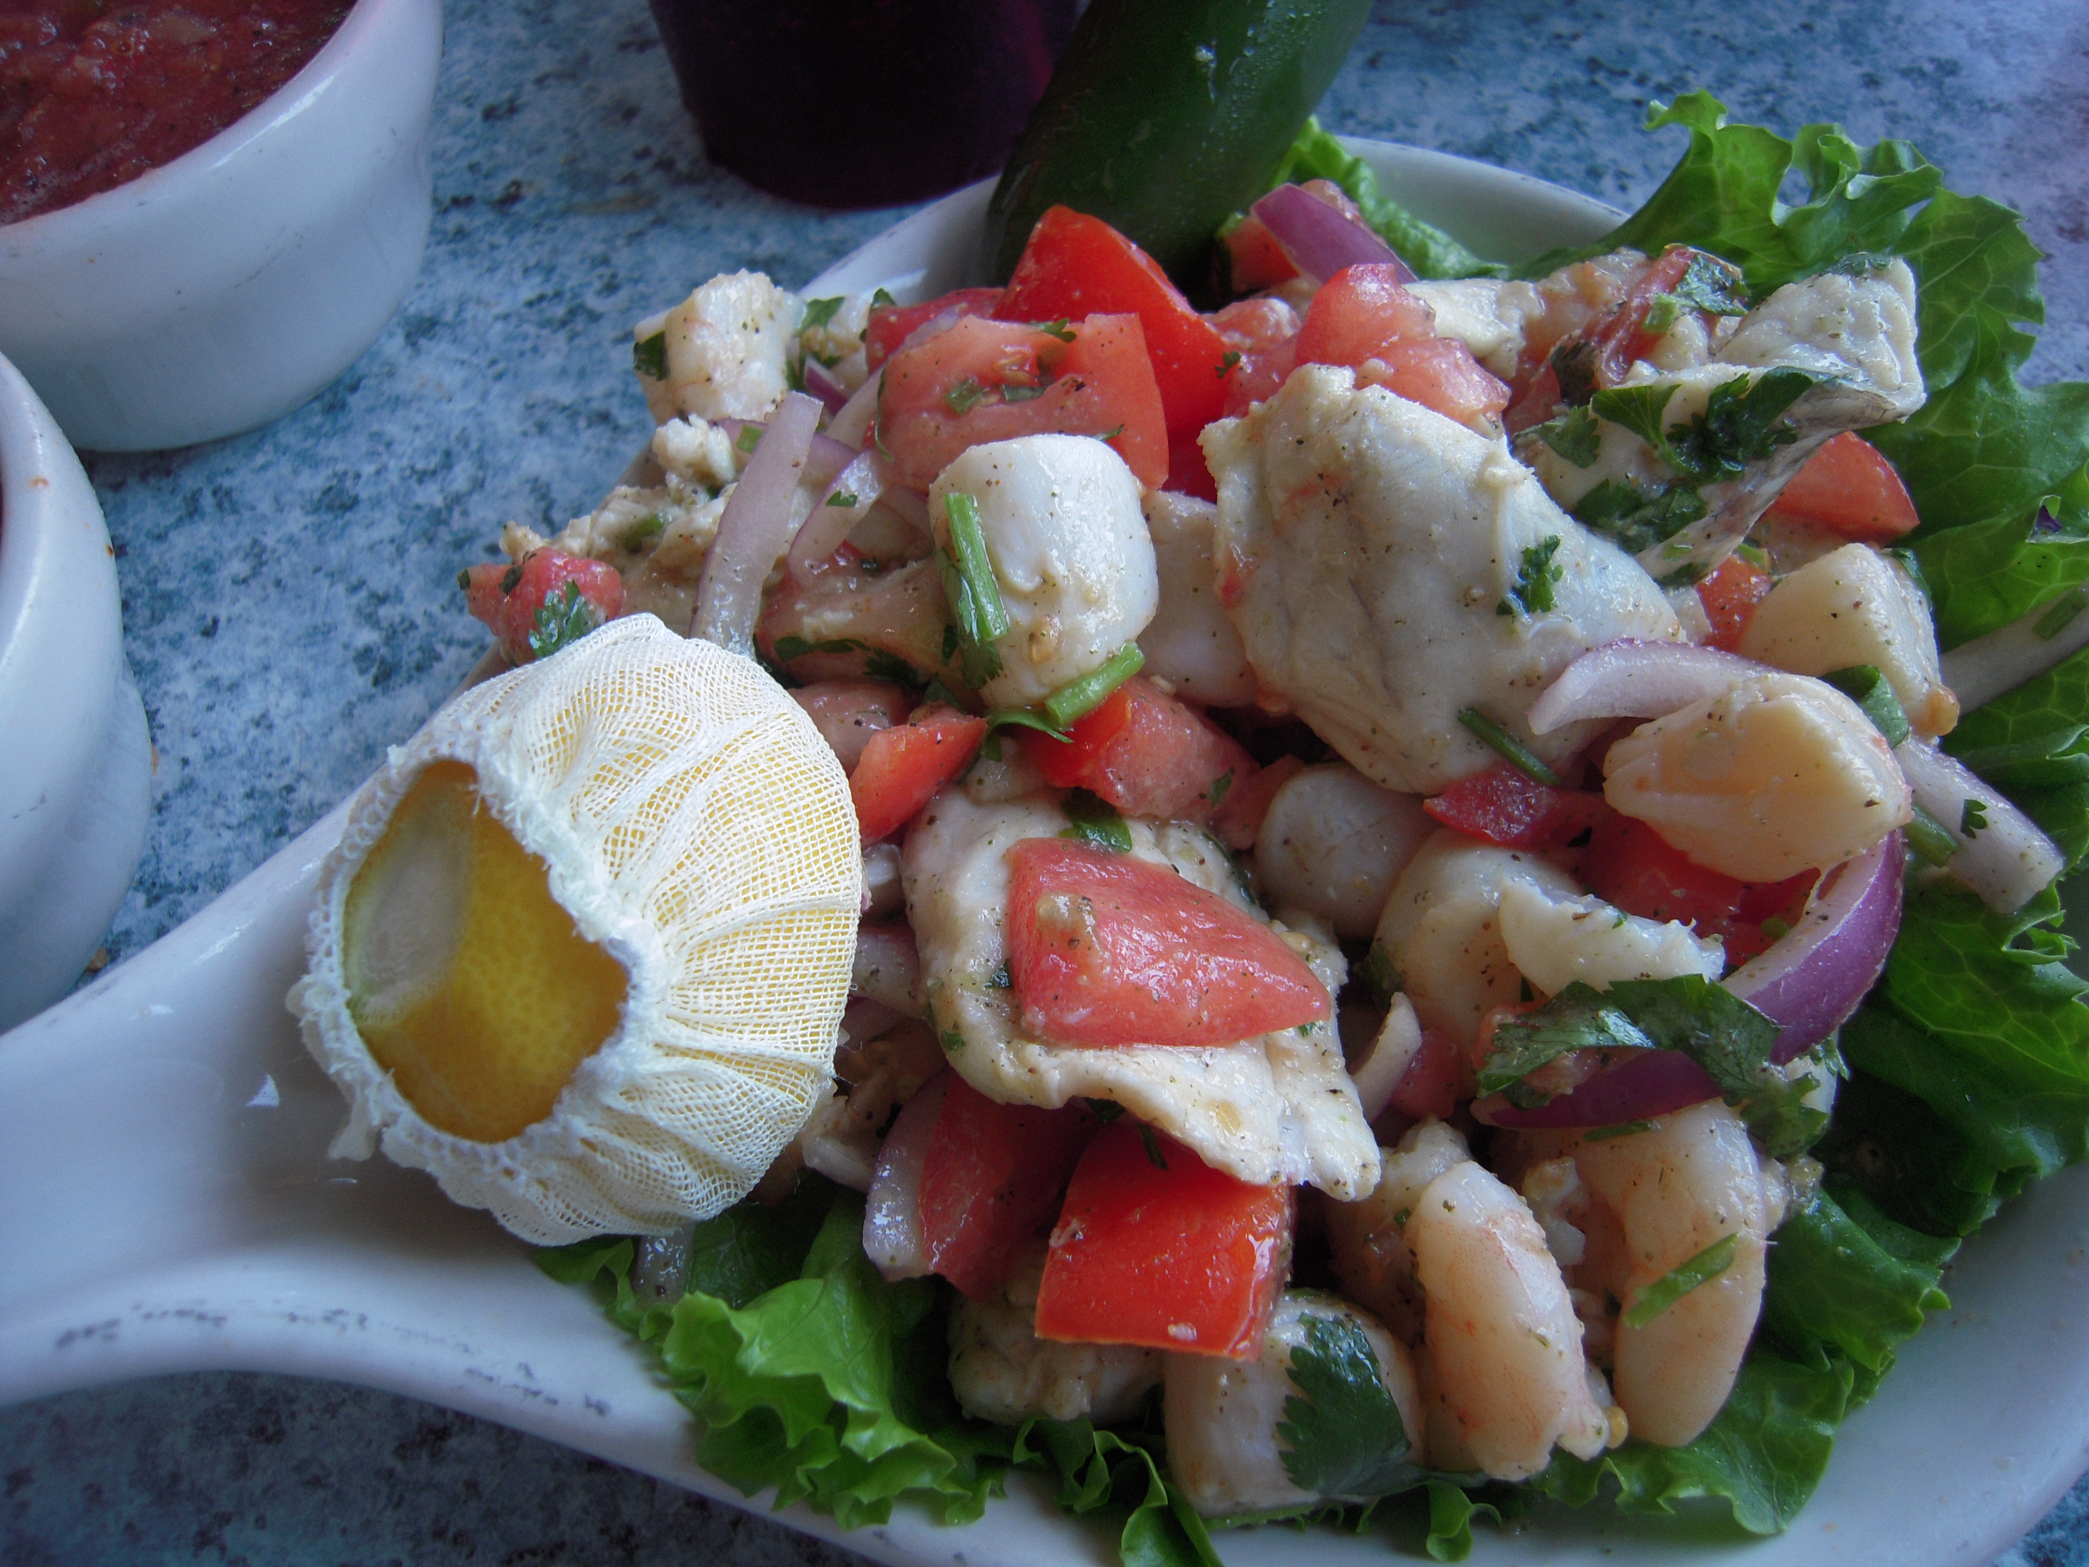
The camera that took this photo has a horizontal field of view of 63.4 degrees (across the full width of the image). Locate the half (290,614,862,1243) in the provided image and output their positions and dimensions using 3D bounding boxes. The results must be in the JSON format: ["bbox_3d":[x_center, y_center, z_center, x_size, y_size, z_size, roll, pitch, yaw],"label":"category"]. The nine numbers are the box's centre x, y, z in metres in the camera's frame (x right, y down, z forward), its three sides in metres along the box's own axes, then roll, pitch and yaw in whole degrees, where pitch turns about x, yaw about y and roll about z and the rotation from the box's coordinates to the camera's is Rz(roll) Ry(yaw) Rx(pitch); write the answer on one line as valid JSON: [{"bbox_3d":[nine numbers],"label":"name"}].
[{"bbox_3d":[-0.052,0.015,0.169,0.062,0.035,0.062,-4,84,38],"label":"half"}]

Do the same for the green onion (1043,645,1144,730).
[{"bbox_3d":[0.006,-0.011,0.190,0.013,0.004,0.004,-35,90,-20],"label":"green onion"}]

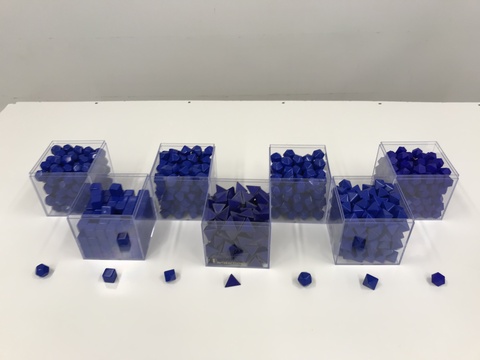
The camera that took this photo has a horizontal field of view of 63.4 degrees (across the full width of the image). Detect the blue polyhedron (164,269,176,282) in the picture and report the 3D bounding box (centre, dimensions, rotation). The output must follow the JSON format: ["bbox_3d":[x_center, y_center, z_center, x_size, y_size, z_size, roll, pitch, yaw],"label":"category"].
[{"bbox_3d":[-0.113,0.156,0.632,0.018,0.017,0.018,8,42,11],"label":"blue polyhedron"}]

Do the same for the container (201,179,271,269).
[{"bbox_3d":[-0.002,0.074,0.657,0.105,0.105,0.105,1,41,3],"label":"container"}]

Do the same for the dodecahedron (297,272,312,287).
[{"bbox_3d":[0.104,0.159,0.621,0.021,0.018,0.021,-1,41,0],"label":"dodecahedron"}]

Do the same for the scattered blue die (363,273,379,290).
[{"bbox_3d":[0.199,0.155,0.592,0.021,0.016,0.020,1,38,2],"label":"scattered blue die"}]

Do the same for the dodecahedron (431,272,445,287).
[{"bbox_3d":[0.302,0.151,0.592,0.021,0.019,0.021,1,38,2],"label":"dodecahedron"}]

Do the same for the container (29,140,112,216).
[{"bbox_3d":[-0.312,-0.004,0.741,0.102,0.102,0.102,0,38,1],"label":"container"}]

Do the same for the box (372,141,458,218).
[{"bbox_3d":[0.316,0.000,0.719,0.102,0.102,0.102,0,38,2],"label":"box"}]

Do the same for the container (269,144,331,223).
[{"bbox_3d":[0.106,0.006,0.716,0.102,0.102,0.102,1,38,3],"label":"container"}]

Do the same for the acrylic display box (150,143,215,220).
[{"bbox_3d":[-0.101,0.005,0.739,0.105,0.105,0.105,1,41,3],"label":"acrylic display box"}]

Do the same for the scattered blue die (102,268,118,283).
[{"bbox_3d":[-0.212,0.157,0.635,0.015,0.015,0.015,5,41,7],"label":"scattered blue die"}]

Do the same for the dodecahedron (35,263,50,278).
[{"bbox_3d":[-0.315,0.144,0.619,0.021,0.019,0.021,1,38,2],"label":"dodecahedron"}]

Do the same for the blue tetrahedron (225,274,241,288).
[{"bbox_3d":[-0.013,0.149,0.602,0.025,0.020,0.021,-7,38,-8],"label":"blue tetrahedron"}]

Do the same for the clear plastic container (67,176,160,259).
[{"bbox_3d":[-0.212,0.065,0.672,0.105,0.105,0.105,1,41,2],"label":"clear plastic container"}]

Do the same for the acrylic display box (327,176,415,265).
[{"bbox_3d":[0.213,0.070,0.656,0.105,0.105,0.105,0,41,2],"label":"acrylic display box"}]

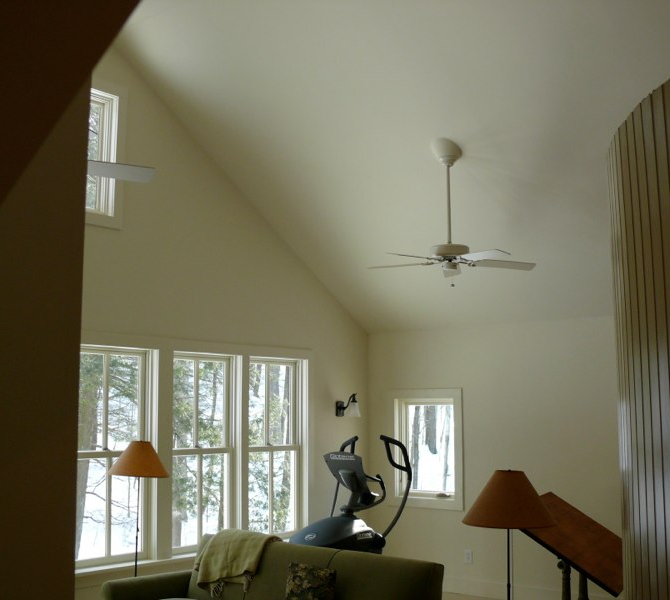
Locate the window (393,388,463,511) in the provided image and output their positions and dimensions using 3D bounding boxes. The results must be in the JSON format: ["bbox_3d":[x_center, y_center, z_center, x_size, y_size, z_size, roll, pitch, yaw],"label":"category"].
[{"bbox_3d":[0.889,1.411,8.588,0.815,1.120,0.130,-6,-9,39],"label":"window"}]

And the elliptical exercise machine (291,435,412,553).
[{"bbox_3d":[0.201,1.819,7.233,0.760,1.467,1.650,-6,-9,39],"label":"elliptical exercise machine"}]

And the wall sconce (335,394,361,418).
[{"bbox_3d":[0.144,1.006,8.606,0.235,0.225,0.140,-6,-9,39],"label":"wall sconce"}]

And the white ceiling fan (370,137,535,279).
[{"bbox_3d":[0.829,-0.679,6.614,1.280,1.032,1.250,0,-7,0],"label":"white ceiling fan"}]

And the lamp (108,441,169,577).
[{"bbox_3d":[-1.299,1.663,5.916,0.405,1.457,0.405,0,-7,0],"label":"lamp"}]

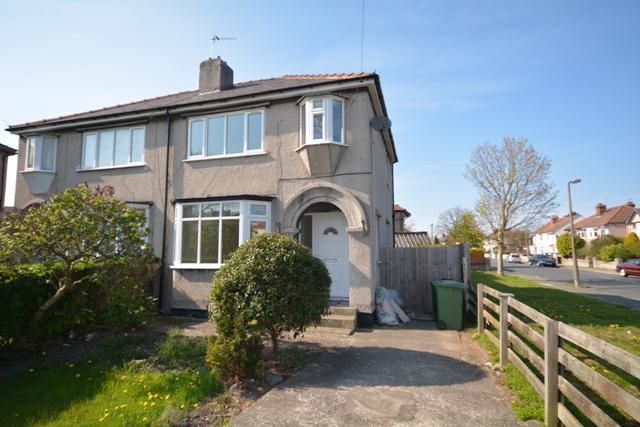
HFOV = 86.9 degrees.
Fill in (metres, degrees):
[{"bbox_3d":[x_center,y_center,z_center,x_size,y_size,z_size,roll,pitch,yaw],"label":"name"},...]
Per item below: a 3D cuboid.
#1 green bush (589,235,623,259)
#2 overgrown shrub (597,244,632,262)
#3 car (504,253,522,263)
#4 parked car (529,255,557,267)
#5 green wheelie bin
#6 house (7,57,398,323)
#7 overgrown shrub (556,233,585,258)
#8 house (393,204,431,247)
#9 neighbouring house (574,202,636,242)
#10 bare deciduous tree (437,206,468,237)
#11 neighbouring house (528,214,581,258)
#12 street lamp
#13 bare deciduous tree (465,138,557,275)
[{"bbox_3d":[30.680,3.654,36.300,2.800,2.700,2.800,-2,-6,16],"label":"green bush"},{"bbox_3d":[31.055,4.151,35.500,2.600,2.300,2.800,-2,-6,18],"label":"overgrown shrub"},{"bbox_3d":[30.818,7.103,53.800,1.720,1.480,4.000,-2,-6,16],"label":"car"},{"bbox_3d":[26.347,5.613,40.000,1.730,1.440,4.200,-2,-6,16],"label":"parked car"},{"bbox_3d":[3.060,2.150,7.950,0.730,1.070,0.580,-2,-6,18],"label":"green wheelie bin"},{"bbox_3d":[-3.585,-1.489,13.693,12.800,9.300,8.500,-2,-6,16],"label":"house"},{"bbox_3d":[32.851,4.288,44.300,2.900,3.500,2.900,-2,-6,16],"label":"overgrown shrub"},{"bbox_3d":[5.400,1.744,36.000,8.000,7.800,9.000,-2,-6,19],"label":"house"},{"bbox_3d":[49.405,2.779,55.540,7.800,9.200,11.900,-2,-6,16],"label":"neighbouring house"},{"bbox_3d":[17.454,2.868,44.000,5.000,7.630,5.000,-2,-6,18],"label":"bare deciduous tree"},{"bbox_3d":[49.000,4.870,68.000,7.200,8.200,13.000,-2,-6,18],"label":"neighbouring house"},{"bbox_3d":[13.677,1.005,17.804,0.800,5.750,0.280,-2,-6,18],"label":"street lamp"},{"bbox_3d":[14.039,-0.626,25.025,6.100,10.300,6.100,-2,-6,18],"label":"bare deciduous tree"}]

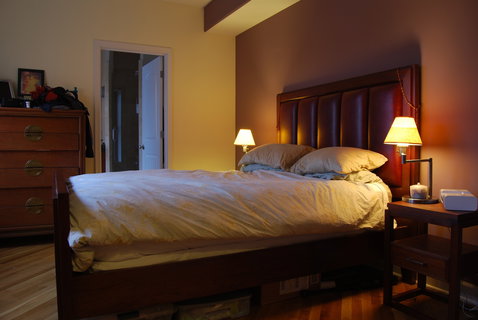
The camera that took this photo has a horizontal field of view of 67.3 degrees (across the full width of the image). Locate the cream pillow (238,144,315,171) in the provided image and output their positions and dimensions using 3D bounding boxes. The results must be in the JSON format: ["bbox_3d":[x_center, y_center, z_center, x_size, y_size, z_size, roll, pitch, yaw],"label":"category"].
[{"bbox_3d":[0.356,-0.038,3.392,0.463,0.208,0.643,-1,3,-28],"label":"cream pillow"}]

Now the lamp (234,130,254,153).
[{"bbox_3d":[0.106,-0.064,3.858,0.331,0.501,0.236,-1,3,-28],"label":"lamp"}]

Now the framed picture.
[{"bbox_3d":[-2.170,-0.802,3.756,0.236,0.288,0.024,-1,3,-28],"label":"framed picture"}]

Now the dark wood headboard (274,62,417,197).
[{"bbox_3d":[0.824,0.077,3.178,0.080,1.493,1.635,-1,3,-28],"label":"dark wood headboard"}]

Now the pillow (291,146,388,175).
[{"bbox_3d":[0.741,-0.003,2.683,0.463,0.189,0.614,-1,3,-28],"label":"pillow"}]

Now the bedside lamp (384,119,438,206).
[{"bbox_3d":[1.037,0.009,2.155,0.402,0.496,0.246,-1,3,-28],"label":"bedside lamp"}]

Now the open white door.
[{"bbox_3d":[-1.162,-0.277,4.814,0.038,2.037,0.699,-1,3,-34],"label":"open white door"}]

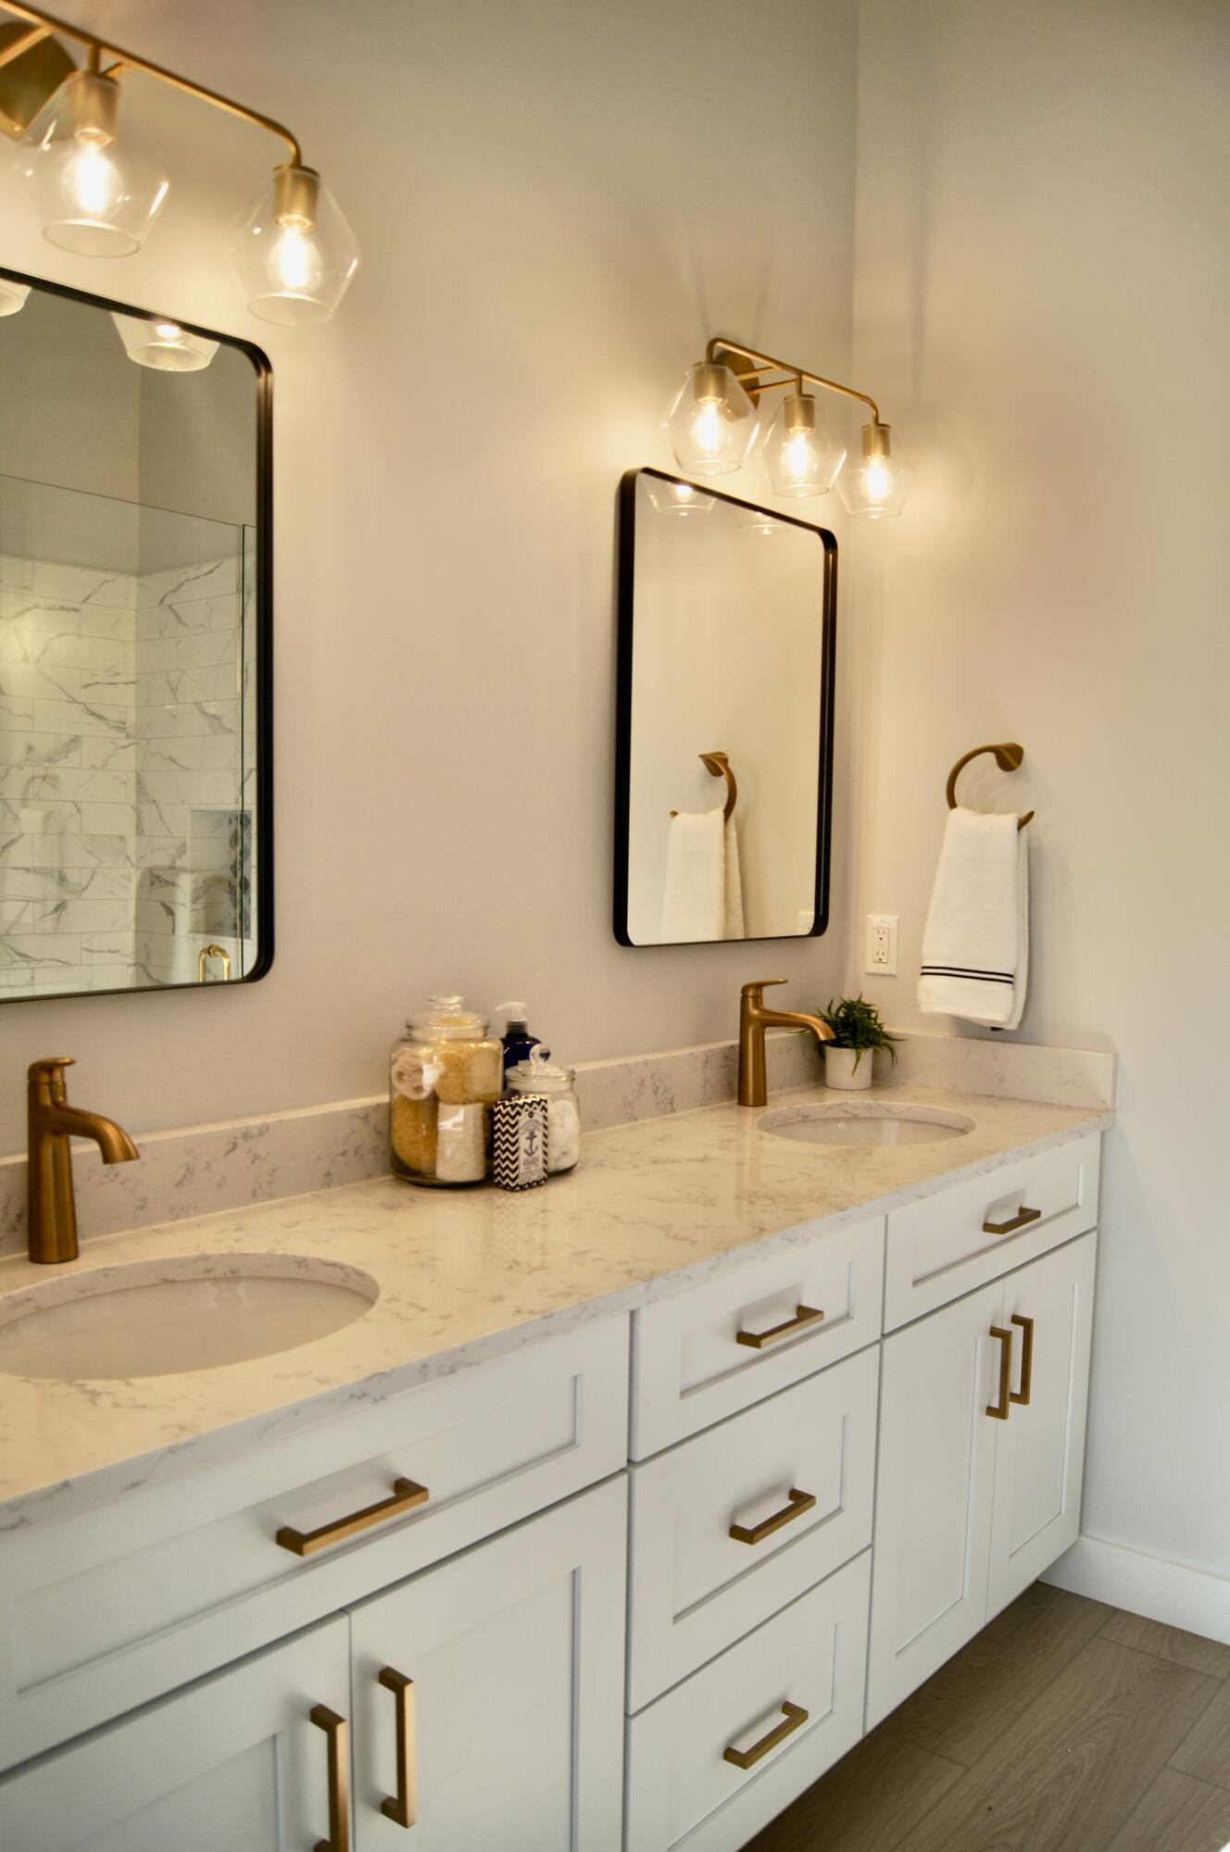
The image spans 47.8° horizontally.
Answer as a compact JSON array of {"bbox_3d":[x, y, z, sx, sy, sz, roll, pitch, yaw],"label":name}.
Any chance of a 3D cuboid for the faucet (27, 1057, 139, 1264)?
[{"bbox_3d":[-0.558,0.254,1.460,0.185,0.220,0.052,4,5,41],"label":"faucet"}]

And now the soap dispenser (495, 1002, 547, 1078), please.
[{"bbox_3d":[-0.142,0.224,2.015,0.078,0.228,0.072,-1,4,-27],"label":"soap dispenser"}]

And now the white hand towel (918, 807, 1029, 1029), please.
[{"bbox_3d":[0.669,-0.013,2.563,0.192,0.395,0.085,4,5,41],"label":"white hand towel"}]

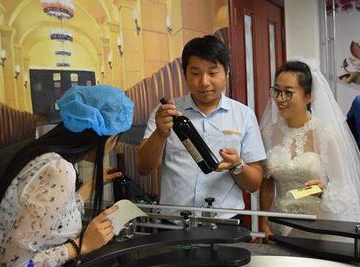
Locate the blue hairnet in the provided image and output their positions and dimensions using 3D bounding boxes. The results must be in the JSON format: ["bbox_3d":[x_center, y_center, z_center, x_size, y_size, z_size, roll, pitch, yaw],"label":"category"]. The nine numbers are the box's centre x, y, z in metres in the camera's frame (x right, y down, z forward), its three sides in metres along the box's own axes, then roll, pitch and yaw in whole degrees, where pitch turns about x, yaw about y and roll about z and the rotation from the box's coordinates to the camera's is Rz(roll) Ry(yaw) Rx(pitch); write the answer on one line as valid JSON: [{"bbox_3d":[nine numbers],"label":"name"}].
[{"bbox_3d":[-0.257,-0.068,1.420,0.240,0.160,0.220,12,-4,-27],"label":"blue hairnet"}]

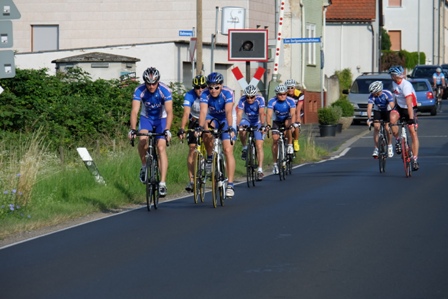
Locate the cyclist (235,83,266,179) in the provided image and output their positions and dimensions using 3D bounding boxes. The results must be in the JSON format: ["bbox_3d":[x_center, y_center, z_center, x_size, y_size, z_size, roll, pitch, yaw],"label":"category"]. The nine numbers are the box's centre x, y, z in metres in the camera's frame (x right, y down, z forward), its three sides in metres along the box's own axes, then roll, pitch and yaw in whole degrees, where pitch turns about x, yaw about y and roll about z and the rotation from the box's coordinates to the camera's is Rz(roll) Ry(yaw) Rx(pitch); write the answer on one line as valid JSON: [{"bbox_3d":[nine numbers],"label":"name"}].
[{"bbox_3d":[0.423,-0.253,67.100,0.480,1.500,0.900,0,0,4],"label":"cyclist"}]

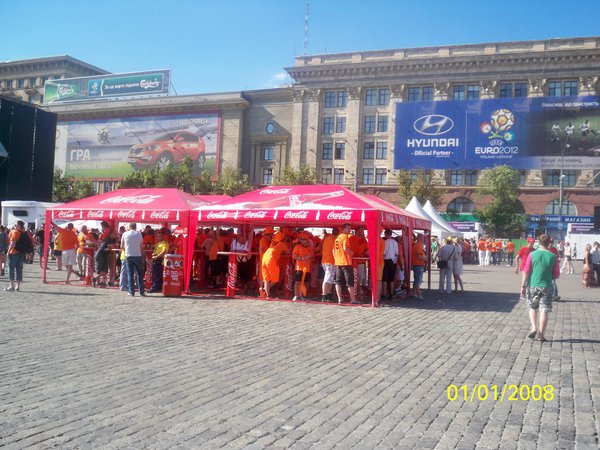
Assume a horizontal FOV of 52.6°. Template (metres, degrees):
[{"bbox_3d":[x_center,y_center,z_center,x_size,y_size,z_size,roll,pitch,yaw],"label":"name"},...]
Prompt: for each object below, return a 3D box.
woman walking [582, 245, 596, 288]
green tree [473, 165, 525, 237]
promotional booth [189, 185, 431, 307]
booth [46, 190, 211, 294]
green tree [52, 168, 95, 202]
[{"bbox_3d":[10.784,1.546,22.600,0.480,1.640,0.450,2,-1,-21],"label":"woman walking"},{"bbox_3d":[23.389,-1.638,71.871,6.100,10.760,6.000,1,-1,18],"label":"green tree"},{"bbox_3d":[0.679,0.485,17.921,5.261,2.964,6.203,1,-1,24],"label":"promotional booth"},{"bbox_3d":[-4.693,0.338,18.614,5.226,2.964,3.119,1,-1,24],"label":"booth"},{"bbox_3d":[-32.032,-2.696,84.879,6.400,9.924,6.400,2,-1,-21],"label":"green tree"}]

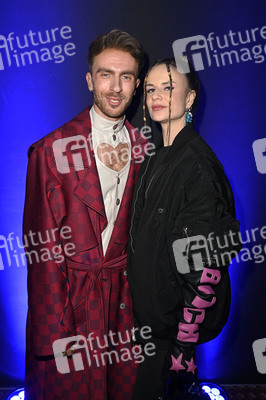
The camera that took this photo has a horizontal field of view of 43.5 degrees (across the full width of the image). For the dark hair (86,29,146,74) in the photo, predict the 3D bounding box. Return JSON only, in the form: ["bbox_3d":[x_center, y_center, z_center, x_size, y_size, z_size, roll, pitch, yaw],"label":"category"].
[{"bbox_3d":[-0.060,-0.468,1.115,0.180,0.175,0.210,5,10,-9],"label":"dark hair"}]

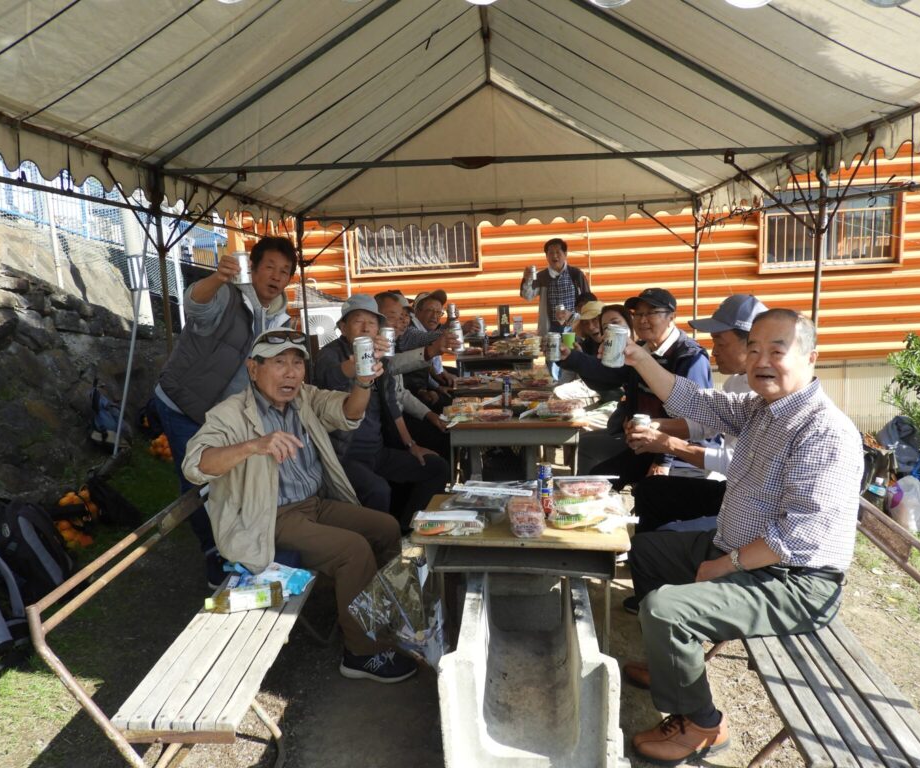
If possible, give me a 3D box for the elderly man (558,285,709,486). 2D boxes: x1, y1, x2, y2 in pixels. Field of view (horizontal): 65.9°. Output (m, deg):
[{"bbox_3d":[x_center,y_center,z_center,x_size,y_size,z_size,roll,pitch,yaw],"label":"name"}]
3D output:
[{"bbox_3d":[0.834,0.241,3.245,0.660,1.330,0.580,-6,10,-20],"label":"elderly man"}]

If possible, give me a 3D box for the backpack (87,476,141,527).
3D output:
[{"bbox_3d":[-1.928,0.654,3.950,0.290,0.310,0.270,-9,11,-37],"label":"backpack"}]

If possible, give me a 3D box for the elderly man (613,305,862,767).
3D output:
[{"bbox_3d":[0.806,0.440,2.157,0.731,1.313,0.568,-5,10,-17],"label":"elderly man"}]

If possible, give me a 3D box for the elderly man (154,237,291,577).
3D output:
[{"bbox_3d":[-1.040,0.157,3.140,0.590,1.610,0.590,6,12,43],"label":"elderly man"}]

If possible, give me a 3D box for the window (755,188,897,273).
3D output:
[{"bbox_3d":[4.291,-1.784,8.200,1.660,0.960,0.150,-2,9,4],"label":"window"}]

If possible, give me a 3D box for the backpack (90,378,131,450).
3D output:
[{"bbox_3d":[-2.609,0.228,5.300,0.200,0.480,0.270,7,13,44],"label":"backpack"}]

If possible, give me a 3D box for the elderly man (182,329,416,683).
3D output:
[{"bbox_3d":[-0.528,0.451,2.507,0.622,1.288,0.622,6,13,41],"label":"elderly man"}]

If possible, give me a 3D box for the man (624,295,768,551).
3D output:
[{"bbox_3d":[0.960,0.344,2.620,0.750,1.300,0.580,-1,9,7],"label":"man"}]

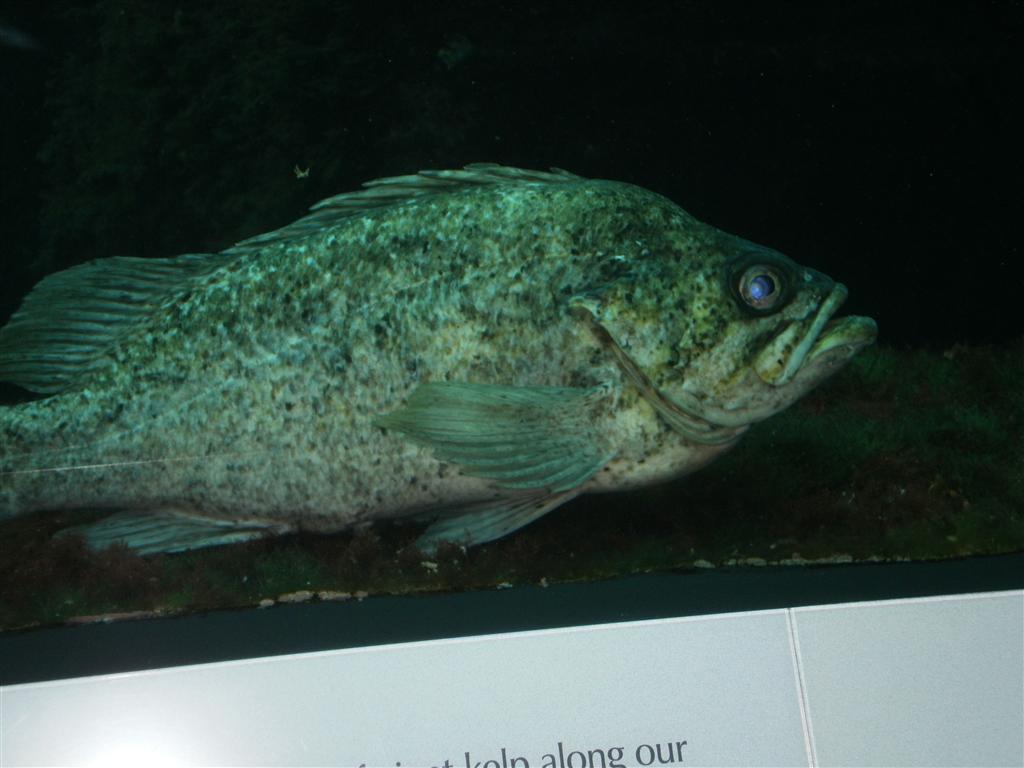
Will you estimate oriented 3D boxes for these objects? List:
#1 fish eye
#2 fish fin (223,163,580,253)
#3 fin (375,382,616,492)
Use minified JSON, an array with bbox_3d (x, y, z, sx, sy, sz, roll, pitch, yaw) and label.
[{"bbox_3d":[0.118,-0.045,1.030,0.021,0.021,0.013,-7,7,-9],"label":"fish eye"},{"bbox_3d":[-0.053,-0.085,1.060,0.178,0.023,0.015,-10,7,0],"label":"fish fin"},{"bbox_3d":[-0.008,0.025,1.020,0.112,0.048,0.030,-2,9,7],"label":"fin"}]

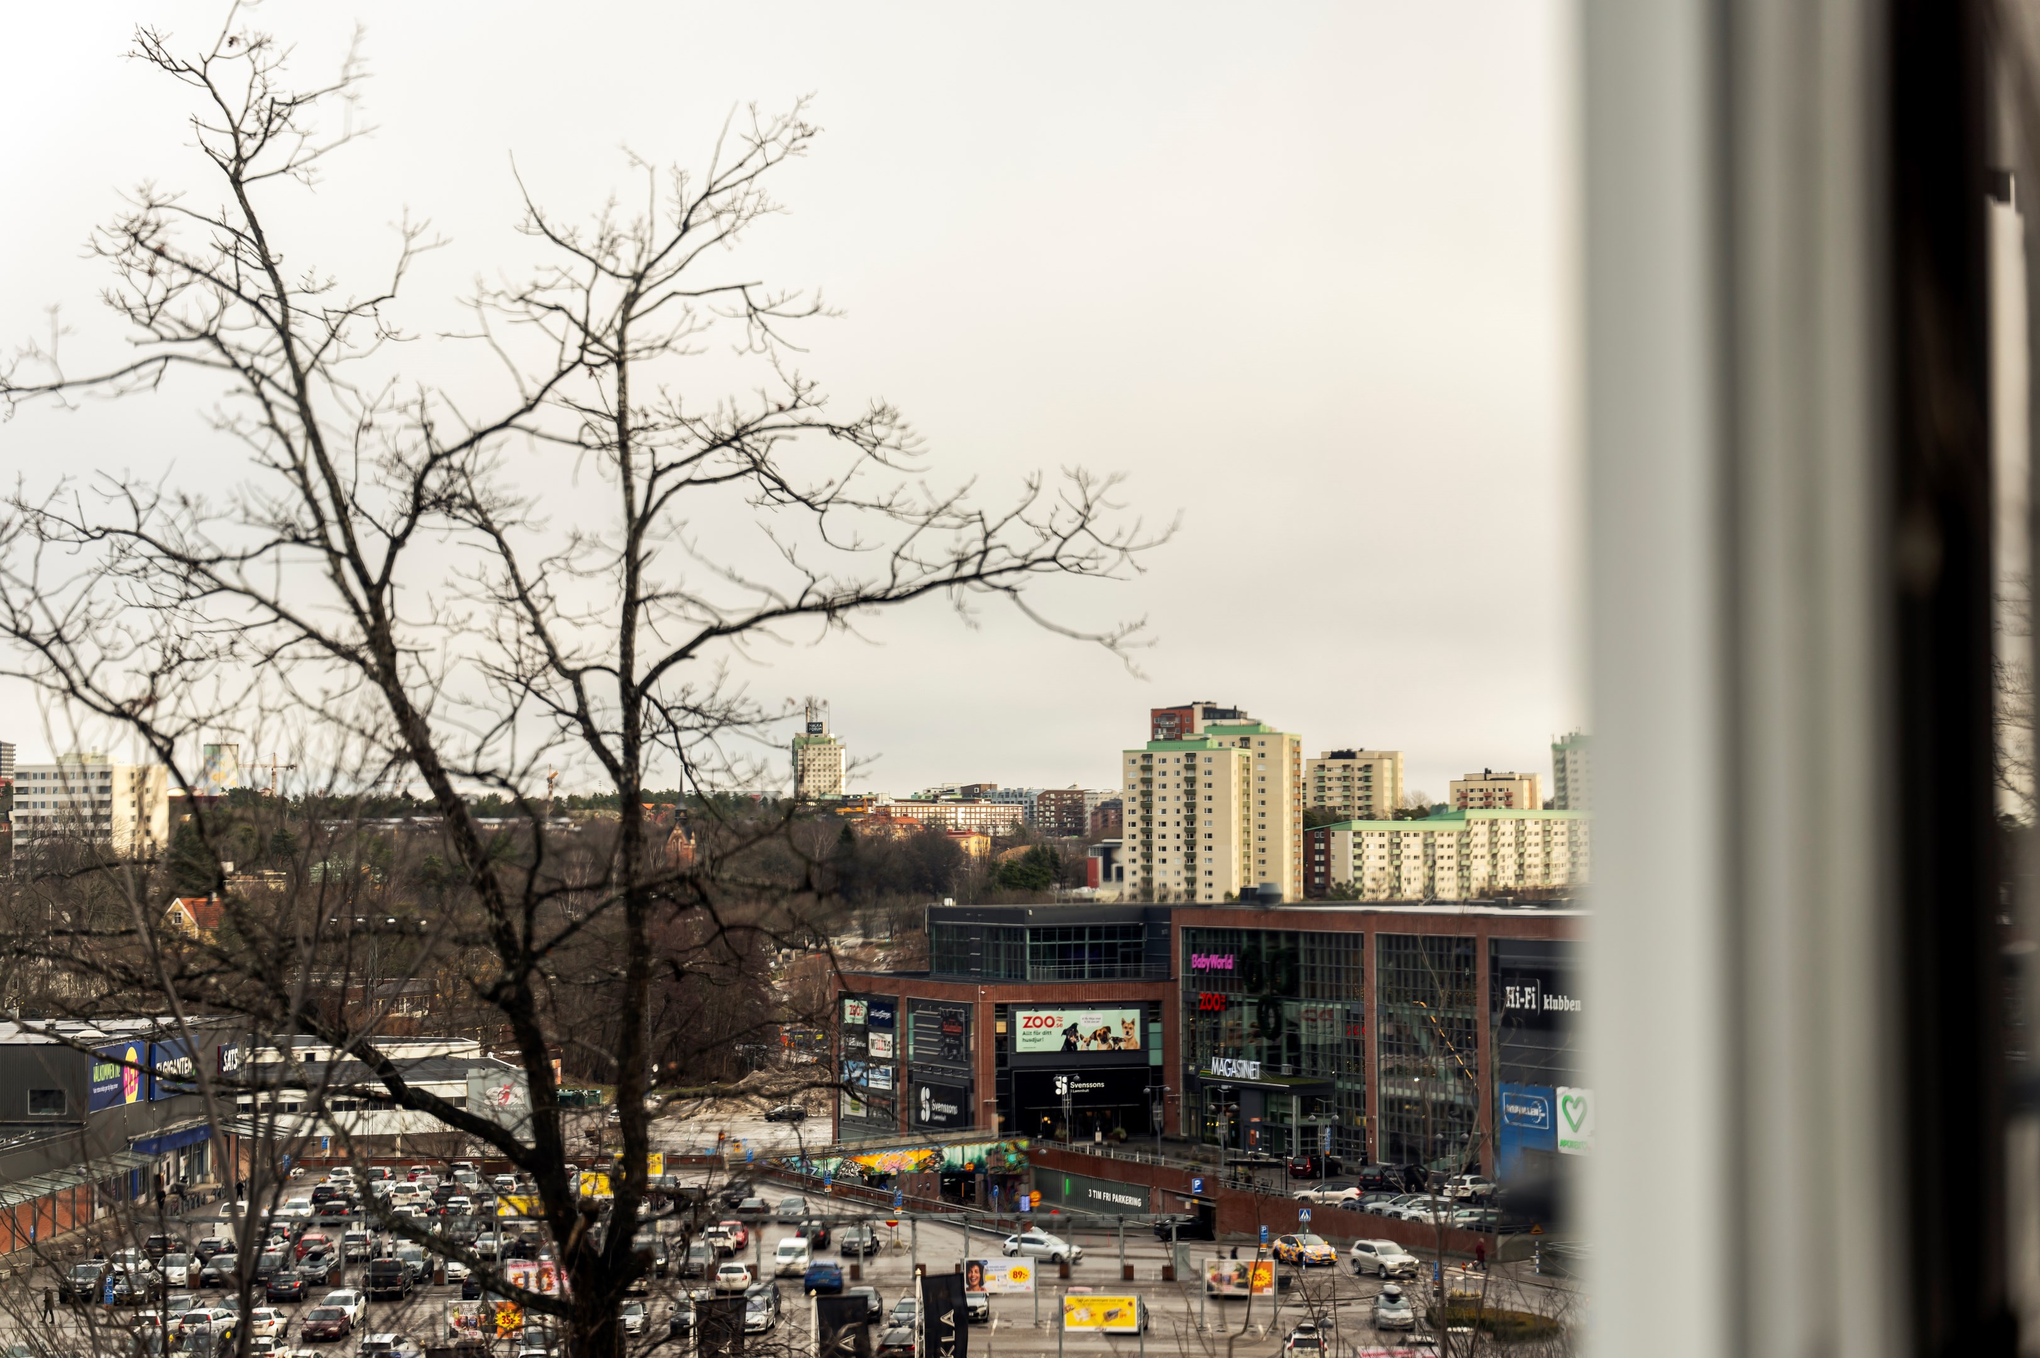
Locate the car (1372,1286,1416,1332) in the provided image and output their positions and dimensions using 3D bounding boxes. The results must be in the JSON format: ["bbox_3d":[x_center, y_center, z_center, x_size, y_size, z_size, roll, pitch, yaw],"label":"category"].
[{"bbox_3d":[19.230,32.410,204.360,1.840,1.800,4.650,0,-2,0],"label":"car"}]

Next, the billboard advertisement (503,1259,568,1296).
[{"bbox_3d":[-24.650,30.650,203.000,3.550,1.780,0.150,0,-2,-2],"label":"billboard advertisement"}]

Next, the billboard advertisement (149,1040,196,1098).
[{"bbox_3d":[-58.020,26.730,272.000,0.400,4.100,11.000,0,-3,2],"label":"billboard advertisement"}]

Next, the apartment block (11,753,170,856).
[{"bbox_3d":[-185.180,26.190,790.000,22.000,23.000,22.000,-1,-3,15],"label":"apartment block"}]

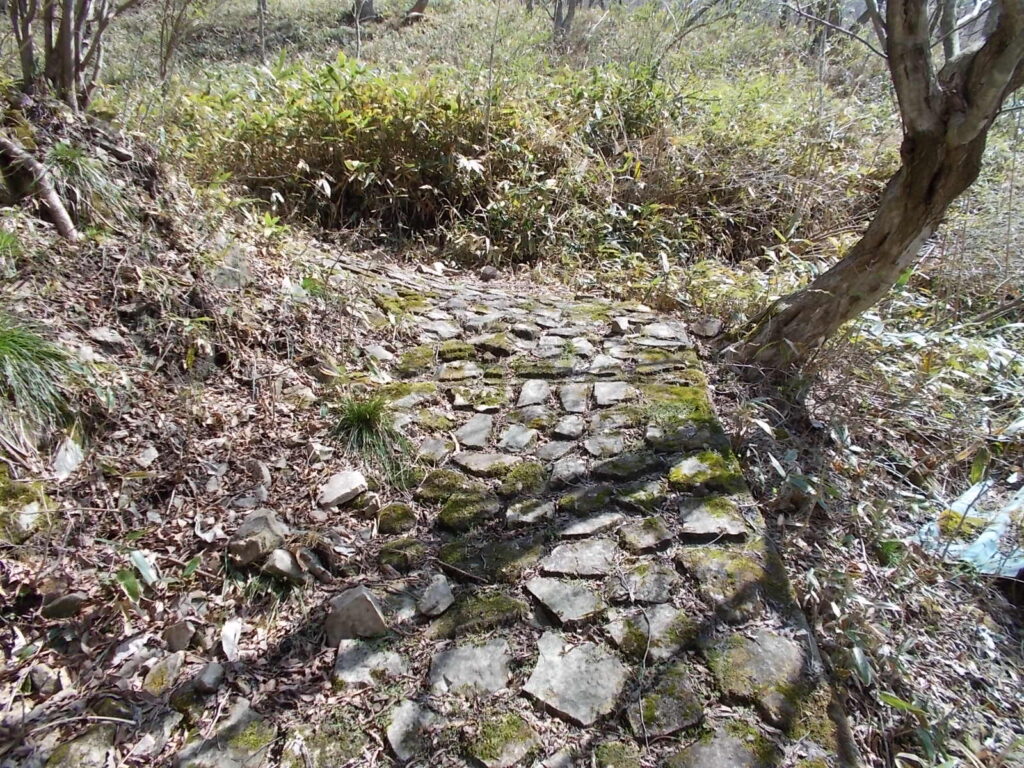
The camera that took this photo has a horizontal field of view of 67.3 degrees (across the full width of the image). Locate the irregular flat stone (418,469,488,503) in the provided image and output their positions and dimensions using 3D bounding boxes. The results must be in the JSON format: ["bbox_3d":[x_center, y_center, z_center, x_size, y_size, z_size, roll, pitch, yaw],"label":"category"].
[{"bbox_3d":[-0.221,0.381,2.896,0.245,0.070,0.140,1,23,3],"label":"irregular flat stone"}]

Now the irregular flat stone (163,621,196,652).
[{"bbox_3d":[-0.894,0.679,2.071,0.080,0.060,0.060,-6,19,-18],"label":"irregular flat stone"}]

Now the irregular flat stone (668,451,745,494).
[{"bbox_3d":[0.751,0.342,2.990,0.260,0.085,0.180,2,23,6],"label":"irregular flat stone"}]

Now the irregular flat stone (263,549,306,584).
[{"bbox_3d":[-0.697,0.559,2.361,0.120,0.075,0.085,-4,19,-11],"label":"irregular flat stone"}]

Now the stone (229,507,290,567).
[{"bbox_3d":[-0.811,0.491,2.473,0.165,0.105,0.150,-2,18,-6],"label":"stone"}]

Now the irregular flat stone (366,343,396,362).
[{"bbox_3d":[-0.697,-0.170,4.120,0.150,0.060,0.140,-1,20,-4],"label":"irregular flat stone"}]

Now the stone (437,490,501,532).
[{"bbox_3d":[-0.152,0.450,2.728,0.205,0.080,0.135,4,23,8],"label":"stone"}]

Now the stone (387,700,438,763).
[{"bbox_3d":[-0.238,0.835,1.853,0.110,0.050,0.140,-2,23,-5],"label":"stone"}]

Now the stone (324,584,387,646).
[{"bbox_3d":[-0.433,0.644,2.155,0.165,0.115,0.100,-1,18,-2],"label":"stone"}]

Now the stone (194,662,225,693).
[{"bbox_3d":[-0.758,0.738,1.929,0.070,0.050,0.060,-4,19,-13],"label":"stone"}]

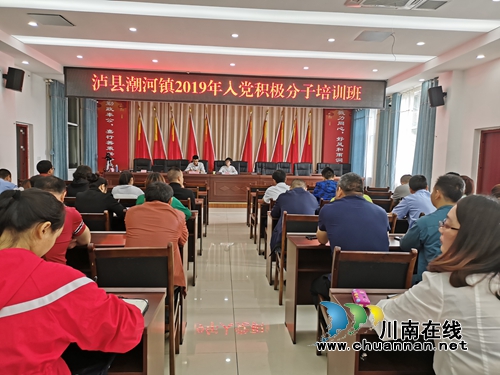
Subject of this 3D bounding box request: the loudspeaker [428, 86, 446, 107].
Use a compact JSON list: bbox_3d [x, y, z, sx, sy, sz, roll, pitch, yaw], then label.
[{"bbox_3d":[4.126,-2.006,8.618,0.300,0.400,0.280,-12,3,7],"label":"loudspeaker"}]

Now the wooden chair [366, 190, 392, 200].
[{"bbox_3d":[2.088,0.498,6.607,0.460,0.900,0.500,1,4,-4],"label":"wooden chair"}]

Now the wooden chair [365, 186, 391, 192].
[{"bbox_3d":[2.581,0.421,8.172,0.460,0.910,0.550,1,4,-4],"label":"wooden chair"}]

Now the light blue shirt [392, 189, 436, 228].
[{"bbox_3d":[1.783,0.304,4.152,0.480,0.620,0.420,1,4,-12],"label":"light blue shirt"}]

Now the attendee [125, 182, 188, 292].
[{"bbox_3d":[-0.657,0.577,2.710,0.500,1.220,0.800,1,4,-4],"label":"attendee"}]

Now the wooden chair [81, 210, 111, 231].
[{"bbox_3d":[-1.497,0.610,3.726,0.460,0.900,0.500,1,4,-4],"label":"wooden chair"}]

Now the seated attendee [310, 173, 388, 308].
[{"bbox_3d":[0.671,0.539,2.748,0.520,1.290,0.780,1,4,-4],"label":"seated attendee"}]

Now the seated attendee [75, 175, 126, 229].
[{"bbox_3d":[-1.506,0.461,3.989,0.470,1.179,0.740,2,4,6],"label":"seated attendee"}]

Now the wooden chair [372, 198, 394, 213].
[{"bbox_3d":[1.607,0.591,5.375,0.460,0.920,0.550,1,4,-4],"label":"wooden chair"}]

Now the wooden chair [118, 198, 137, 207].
[{"bbox_3d":[-1.546,0.535,5.160,0.460,0.920,0.550,1,4,-4],"label":"wooden chair"}]

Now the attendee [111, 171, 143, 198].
[{"bbox_3d":[-1.620,0.362,5.203,0.480,1.180,0.720,1,4,-4],"label":"attendee"}]

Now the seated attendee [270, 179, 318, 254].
[{"bbox_3d":[0.457,0.498,4.144,0.500,1.186,0.780,1,4,-4],"label":"seated attendee"}]

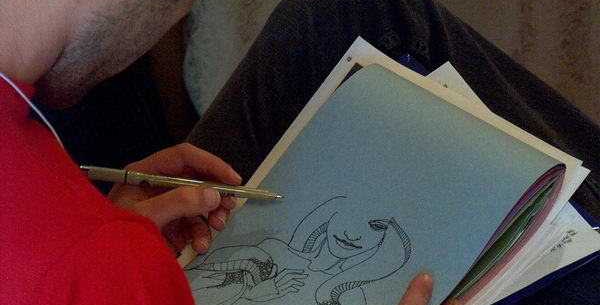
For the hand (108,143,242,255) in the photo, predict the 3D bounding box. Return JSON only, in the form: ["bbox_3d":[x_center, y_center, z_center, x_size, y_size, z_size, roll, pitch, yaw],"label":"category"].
[{"bbox_3d":[-0.103,0.036,2.140,0.125,0.085,0.085,-7,33,-11],"label":"hand"}]

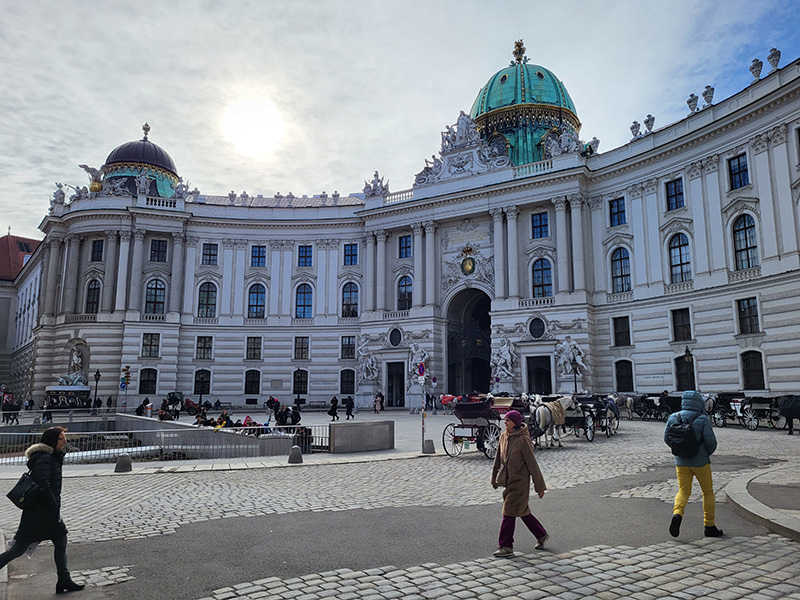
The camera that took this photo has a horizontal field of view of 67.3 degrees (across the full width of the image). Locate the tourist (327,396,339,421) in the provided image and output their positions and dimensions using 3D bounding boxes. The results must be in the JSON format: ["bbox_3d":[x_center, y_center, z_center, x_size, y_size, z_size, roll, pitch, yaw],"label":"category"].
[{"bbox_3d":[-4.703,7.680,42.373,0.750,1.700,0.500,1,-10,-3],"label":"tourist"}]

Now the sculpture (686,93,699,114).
[{"bbox_3d":[23.753,-16.011,48.714,0.850,1.600,0.850,5,-10,-25],"label":"sculpture"}]

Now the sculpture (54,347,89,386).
[{"bbox_3d":[-33.438,6.758,61.167,2.800,4.050,2.000,-1,-10,9],"label":"sculpture"}]

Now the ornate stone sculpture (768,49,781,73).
[{"bbox_3d":[26.398,-16.910,42.330,0.880,1.761,0.980,3,-10,-16],"label":"ornate stone sculpture"}]

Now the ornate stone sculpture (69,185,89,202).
[{"bbox_3d":[-36.832,-12.231,68.841,2.200,2.070,1.400,-4,-10,24],"label":"ornate stone sculpture"}]

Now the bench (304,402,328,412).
[{"bbox_3d":[-8.735,11.211,63.619,2.000,0.880,0.650,0,-10,-2],"label":"bench"}]

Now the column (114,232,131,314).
[{"bbox_3d":[-30.887,-3.273,67.316,1.150,9.333,0.700,3,-10,-17],"label":"column"}]

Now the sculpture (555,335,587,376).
[{"bbox_3d":[14.742,4.799,51.955,2.500,3.600,1.600,-6,-11,32],"label":"sculpture"}]

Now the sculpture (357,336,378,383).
[{"bbox_3d":[-3.204,6.070,60.172,1.700,4.340,1.400,-6,-11,32],"label":"sculpture"}]

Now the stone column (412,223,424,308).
[{"bbox_3d":[1.768,-3.528,60.229,1.000,8.620,1.000,-6,-11,32],"label":"stone column"}]

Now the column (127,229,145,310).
[{"bbox_3d":[-29.098,-3.331,66.181,1.300,9.198,1.300,4,-10,-20],"label":"column"}]

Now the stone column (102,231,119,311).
[{"bbox_3d":[-30.660,-3.011,63.665,1.000,8.890,1.000,-1,-10,6],"label":"stone column"}]

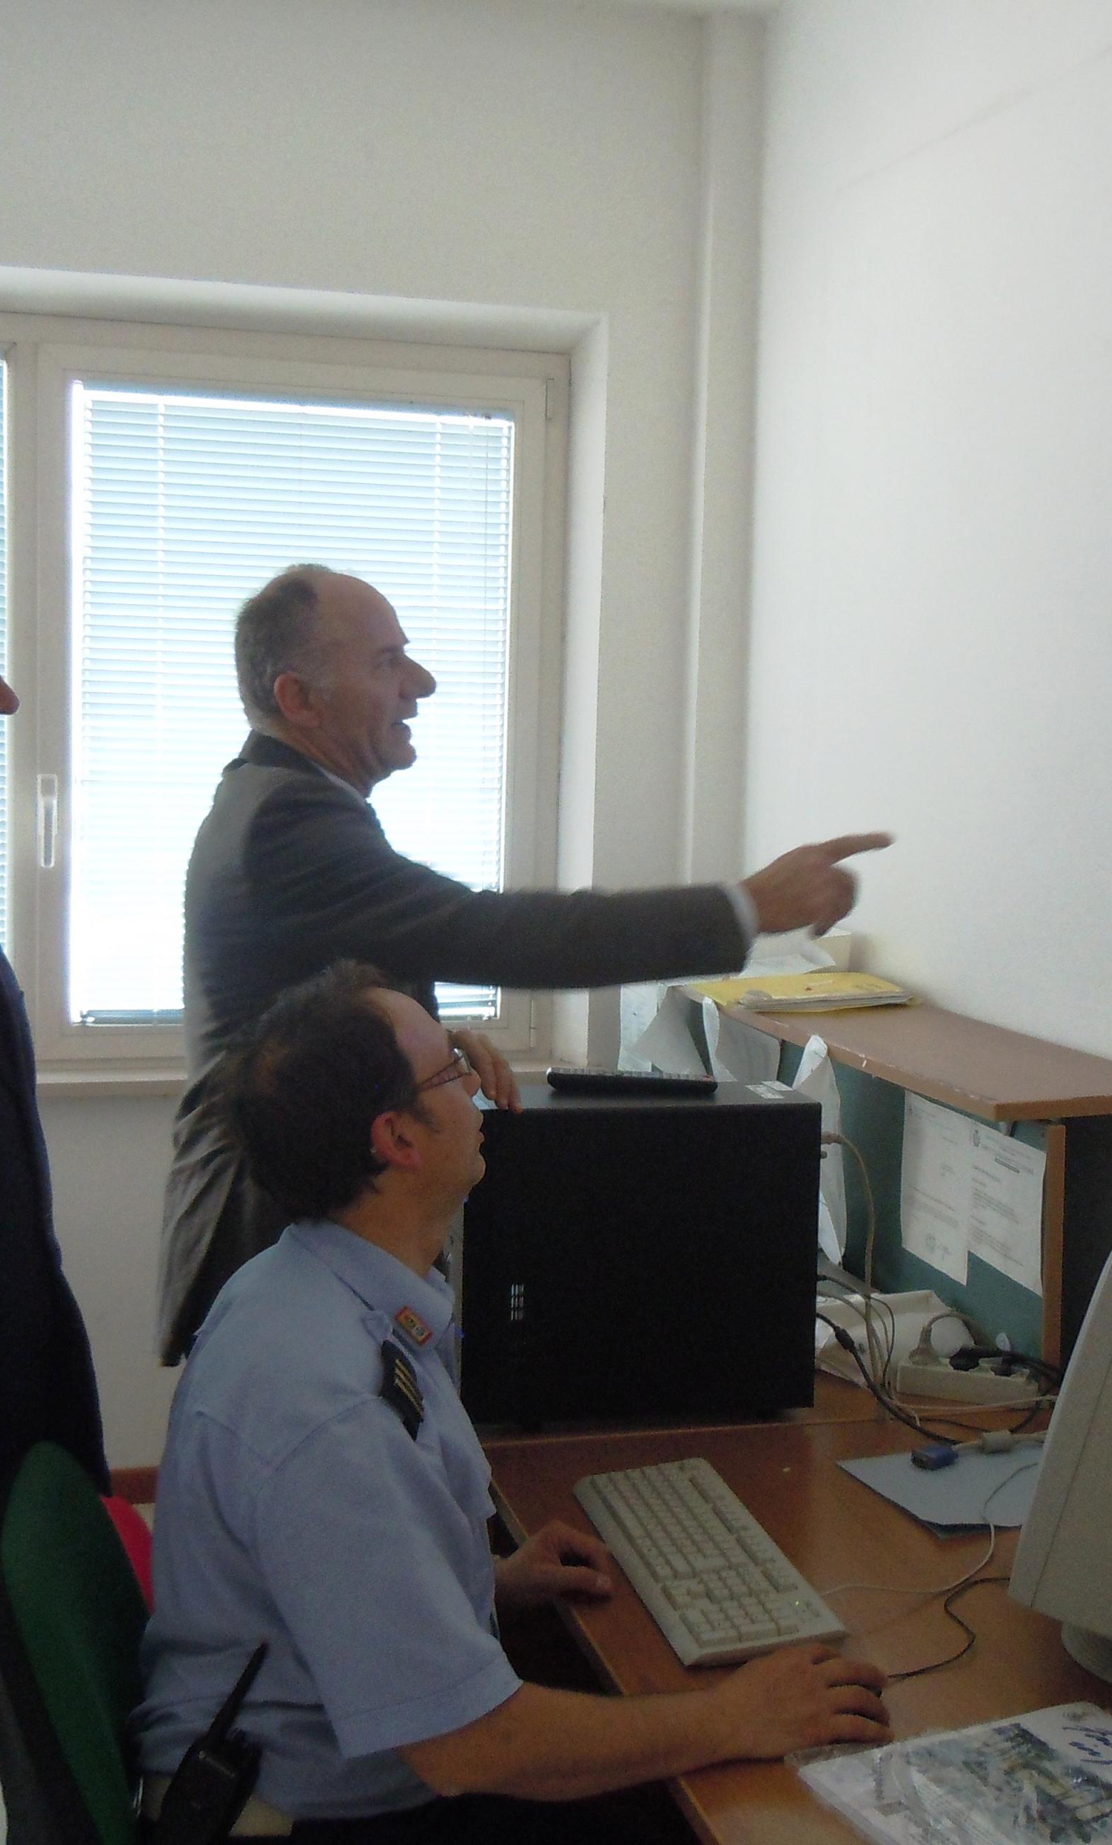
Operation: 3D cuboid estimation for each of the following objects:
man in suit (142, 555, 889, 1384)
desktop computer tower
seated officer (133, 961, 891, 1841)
[{"bbox_3d":[-0.078,0.461,2.574,0.780,1.760,0.600,0,6,-11],"label":"man in suit"},{"bbox_3d":[0.083,0.407,2.642,0.457,0.393,0.168,0,6,-14],"label":"desktop computer tower"},{"bbox_3d":[-0.083,0.718,2.002,0.680,1.370,0.540,0,6,-16],"label":"seated officer"}]

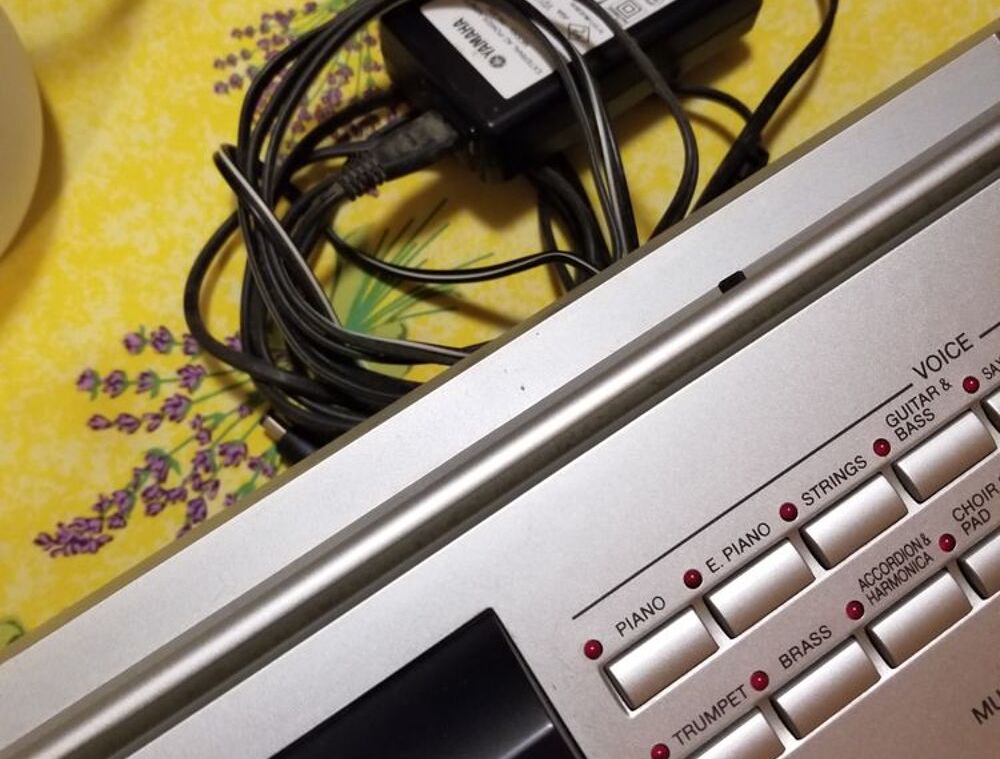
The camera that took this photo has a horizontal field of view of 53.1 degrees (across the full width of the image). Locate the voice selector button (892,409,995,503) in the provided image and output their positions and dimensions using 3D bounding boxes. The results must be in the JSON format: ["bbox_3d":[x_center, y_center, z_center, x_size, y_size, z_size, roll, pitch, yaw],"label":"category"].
[{"bbox_3d":[0.074,0.013,0.165,0.016,0.004,0.008,-33,86,-9],"label":"voice selector button"}]

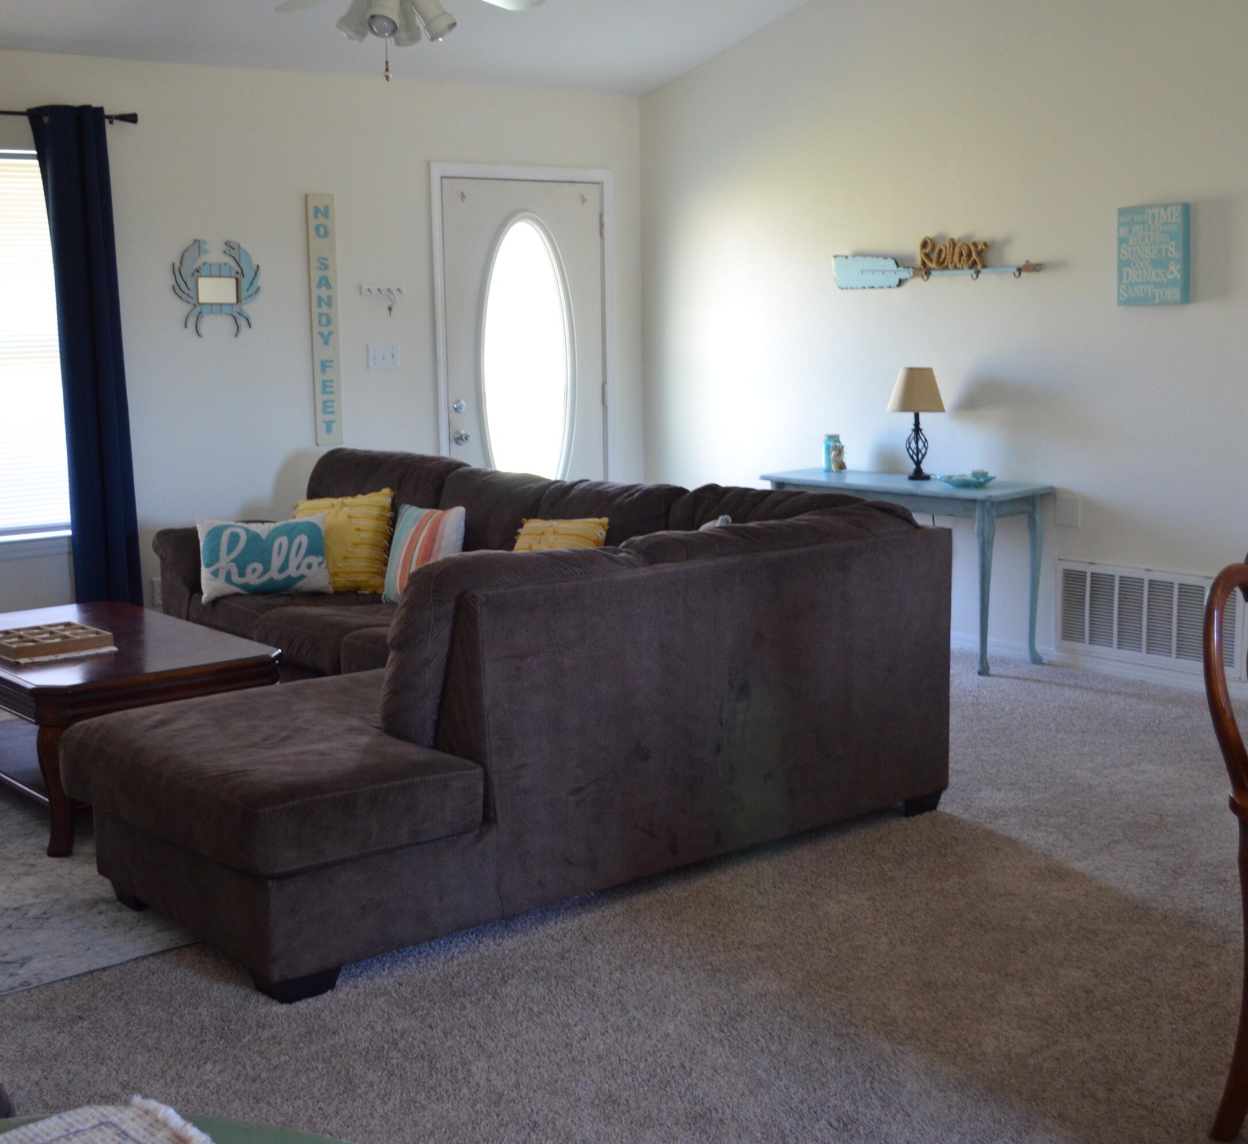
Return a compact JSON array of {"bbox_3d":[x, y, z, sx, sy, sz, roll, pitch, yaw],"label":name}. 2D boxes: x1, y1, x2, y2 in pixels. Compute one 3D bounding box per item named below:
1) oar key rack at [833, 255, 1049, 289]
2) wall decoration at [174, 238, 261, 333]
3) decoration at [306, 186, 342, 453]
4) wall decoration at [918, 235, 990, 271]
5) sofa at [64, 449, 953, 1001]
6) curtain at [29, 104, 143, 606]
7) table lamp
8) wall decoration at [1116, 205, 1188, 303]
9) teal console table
[{"bbox_3d":[1.257,-1.233,7.050,0.050,0.142,1.110,-8,12,-39],"label":"oar key rack"},{"bbox_3d":[-1.690,-1.181,7.169,0.400,0.401,0.035,-8,12,-38],"label":"wall decoration"},{"bbox_3d":[-1.304,-1.090,7.506,0.142,1.079,0.025,-8,12,-38],"label":"decoration"},{"bbox_3d":[1.324,-1.286,6.942,0.030,0.140,0.350,-8,12,-39],"label":"wall decoration"},{"bbox_3d":[-0.886,0.186,5.466,2.230,0.930,3.070,-8,12,-38],"label":"sofa"},{"bbox_3d":[-2.104,-0.725,6.801,0.323,2.150,0.120,-8,12,-38],"label":"curtain"},{"bbox_3d":[1.207,-0.607,7.168,0.232,0.453,0.232,-1,9,0],"label":"table lamp"},{"bbox_3d":[1.920,-1.147,6.259,0.045,0.356,0.275,-8,12,-39],"label":"wall decoration"},{"bbox_3d":[1.161,-0.023,7.203,0.410,0.720,1.250,-8,12,-38],"label":"teal console table"}]

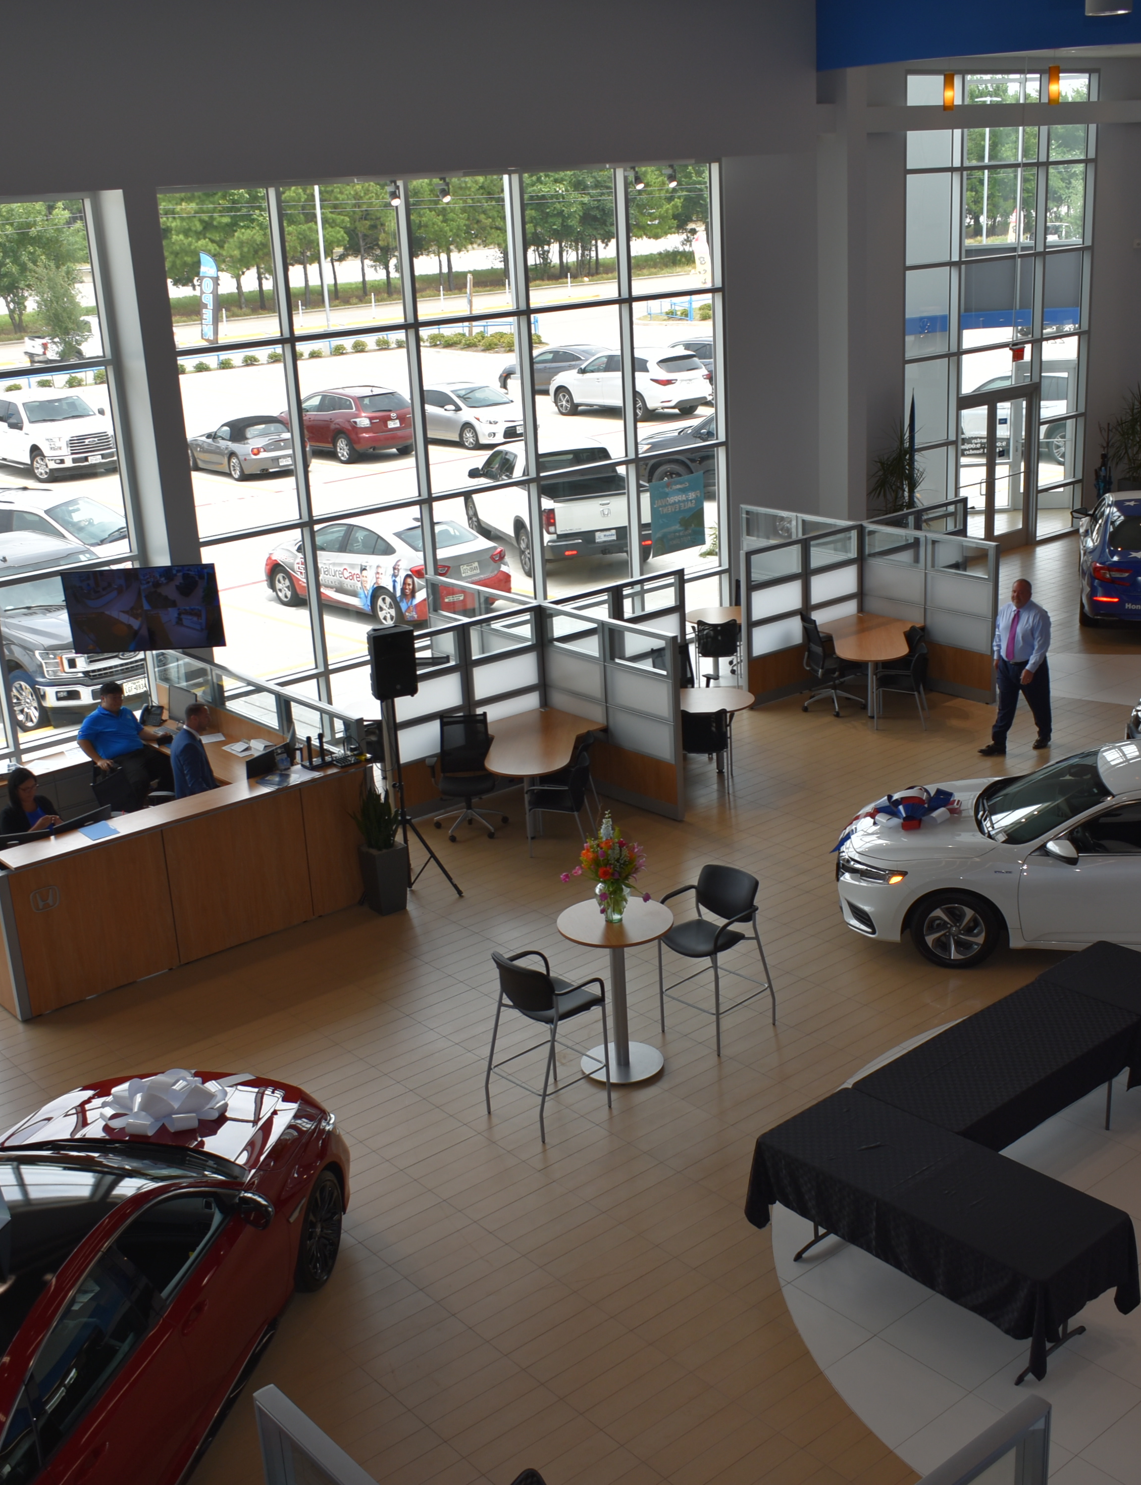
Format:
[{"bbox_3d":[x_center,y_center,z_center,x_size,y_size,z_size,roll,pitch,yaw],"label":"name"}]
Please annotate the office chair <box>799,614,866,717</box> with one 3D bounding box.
[{"bbox_3d":[2.833,-0.877,18.223,0.660,1.020,0.660,-8,19,-13],"label":"office chair"}]

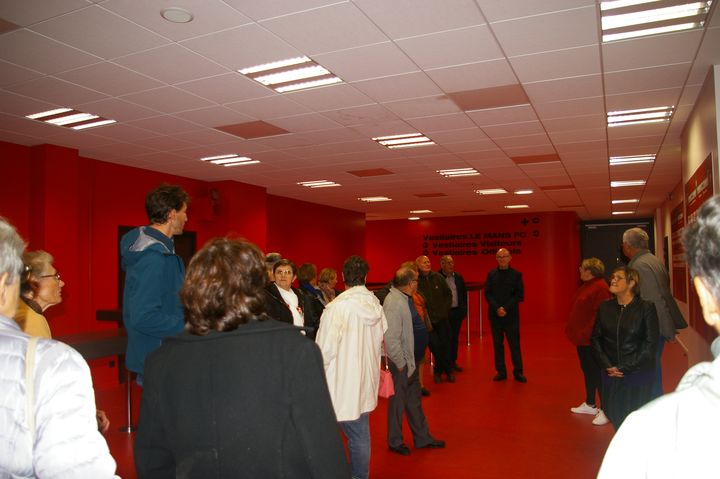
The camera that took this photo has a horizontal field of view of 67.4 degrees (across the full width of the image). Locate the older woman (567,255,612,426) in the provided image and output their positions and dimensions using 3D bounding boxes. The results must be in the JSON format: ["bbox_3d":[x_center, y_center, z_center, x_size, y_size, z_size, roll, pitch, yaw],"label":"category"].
[{"bbox_3d":[2.301,1.001,5.415,0.420,1.626,0.500,-1,-3,14],"label":"older woman"}]

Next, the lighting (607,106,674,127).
[{"bbox_3d":[2.675,-1.200,5.176,0.600,0.080,0.600,-2,-3,25],"label":"lighting"}]

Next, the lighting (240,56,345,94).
[{"bbox_3d":[-0.490,-1.195,4.000,0.600,0.080,0.600,-2,-3,25],"label":"lighting"}]

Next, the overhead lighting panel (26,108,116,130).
[{"bbox_3d":[-2.669,-1.142,5.015,0.600,0.080,0.600,-2,-3,25],"label":"overhead lighting panel"}]

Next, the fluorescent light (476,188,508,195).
[{"bbox_3d":[2.550,-0.945,10.470,0.600,0.080,0.600,-2,-3,25],"label":"fluorescent light"}]

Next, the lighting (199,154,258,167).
[{"bbox_3d":[-1.692,-1.067,7.131,0.600,0.080,0.600,-2,-3,25],"label":"lighting"}]

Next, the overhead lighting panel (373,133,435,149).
[{"bbox_3d":[0.514,-1.145,6.139,0.600,0.080,0.600,-2,-3,25],"label":"overhead lighting panel"}]

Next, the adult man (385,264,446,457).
[{"bbox_3d":[0.458,1.006,4.634,0.500,1.580,0.480,-1,-2,9],"label":"adult man"}]

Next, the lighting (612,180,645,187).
[{"bbox_3d":[4.710,-1.005,9.480,0.600,0.080,0.600,-2,-3,25],"label":"lighting"}]

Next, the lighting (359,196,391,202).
[{"bbox_3d":[0.329,-0.880,11.469,0.600,0.080,0.600,-2,-3,25],"label":"lighting"}]

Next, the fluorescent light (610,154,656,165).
[{"bbox_3d":[3.700,-1.090,7.320,0.600,0.080,0.600,-2,-3,25],"label":"fluorescent light"}]

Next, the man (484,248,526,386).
[{"bbox_3d":[2.007,1.014,7.458,0.540,1.782,0.360,-1,-3,15],"label":"man"}]

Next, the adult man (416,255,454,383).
[{"bbox_3d":[1.024,1.070,7.415,0.550,1.710,0.380,0,-3,-7],"label":"adult man"}]

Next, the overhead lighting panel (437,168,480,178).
[{"bbox_3d":[1.521,-1.052,8.295,0.600,0.080,0.600,-2,-3,25],"label":"overhead lighting panel"}]

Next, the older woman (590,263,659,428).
[{"bbox_3d":[2.062,0.988,4.253,0.520,1.556,0.360,-2,-3,31],"label":"older woman"}]

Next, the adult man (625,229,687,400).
[{"bbox_3d":[2.558,0.837,4.791,0.520,1.880,0.400,2,-3,-41],"label":"adult man"}]

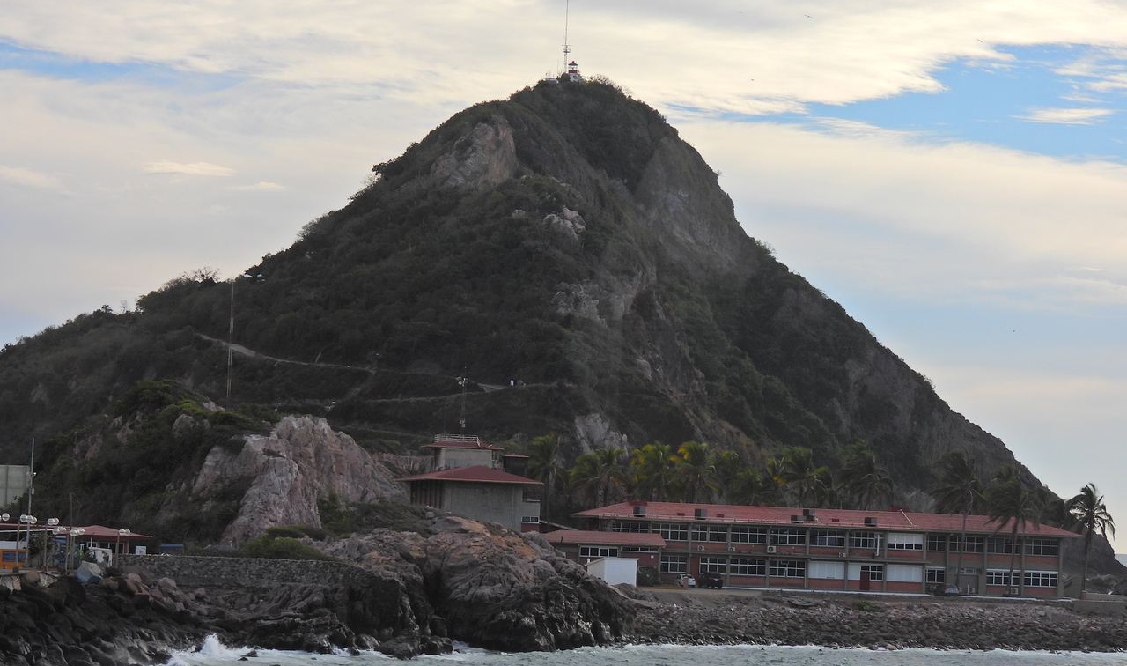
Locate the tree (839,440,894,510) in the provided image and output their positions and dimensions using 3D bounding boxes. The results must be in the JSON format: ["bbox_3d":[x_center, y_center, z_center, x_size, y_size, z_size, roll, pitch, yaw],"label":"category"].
[{"bbox_3d":[37.374,22.041,383.725,6.800,17.300,6.800,2,-4,0],"label":"tree"}]

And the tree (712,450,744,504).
[{"bbox_3d":[19.860,21.840,374.000,4.400,15.460,4.400,2,-4,0],"label":"tree"}]

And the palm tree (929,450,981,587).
[{"bbox_3d":[44.870,21.450,353.000,6.100,16.280,5.800,2,-4,0],"label":"palm tree"}]

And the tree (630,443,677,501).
[{"bbox_3d":[10.776,21.373,378.726,6.300,15.886,6.300,2,-4,0],"label":"tree"}]

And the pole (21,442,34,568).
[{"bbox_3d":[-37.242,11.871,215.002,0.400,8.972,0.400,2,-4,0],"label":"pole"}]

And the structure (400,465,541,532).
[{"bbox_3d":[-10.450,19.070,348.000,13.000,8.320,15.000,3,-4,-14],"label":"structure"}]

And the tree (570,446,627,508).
[{"bbox_3d":[4.160,21.160,370.000,6.500,15.250,5.800,2,-4,0],"label":"tree"}]

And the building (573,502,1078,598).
[{"bbox_3d":[30.618,25.092,359.517,59.282,9.251,11.500,3,-4,-16],"label":"building"}]

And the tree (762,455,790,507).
[{"bbox_3d":[25.670,22.320,375.000,4.000,15.070,4.000,2,-4,0],"label":"tree"}]

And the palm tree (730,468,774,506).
[{"bbox_3d":[23.166,23.397,383.729,5.800,13.463,5.800,2,-4,0],"label":"palm tree"}]

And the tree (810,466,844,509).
[{"bbox_3d":[32.908,23.693,387.730,5.200,14.149,5.200,2,-4,0],"label":"tree"}]

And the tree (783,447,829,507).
[{"bbox_3d":[29.150,21.790,373.000,5.600,16.290,5.400,2,-4,0],"label":"tree"}]

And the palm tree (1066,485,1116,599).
[{"bbox_3d":[61.340,24.080,360.000,5.700,13.220,5.500,2,-4,0],"label":"palm tree"}]

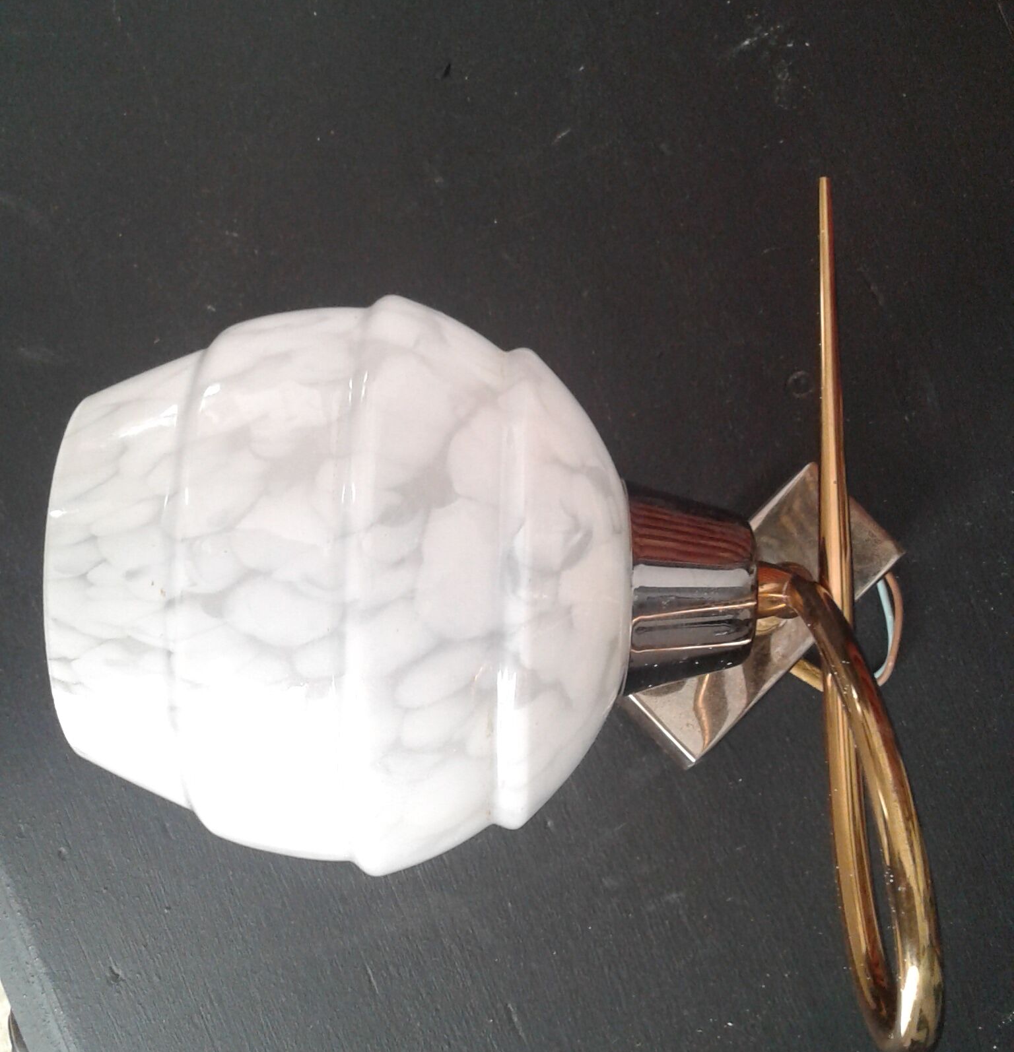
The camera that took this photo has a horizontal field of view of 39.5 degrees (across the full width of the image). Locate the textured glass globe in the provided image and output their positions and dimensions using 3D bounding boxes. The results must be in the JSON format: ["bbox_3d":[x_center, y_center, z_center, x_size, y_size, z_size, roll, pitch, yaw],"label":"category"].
[{"bbox_3d":[-0.034,0.013,0.317,0.118,0.127,0.127,2,87,-2],"label":"textured glass globe"}]

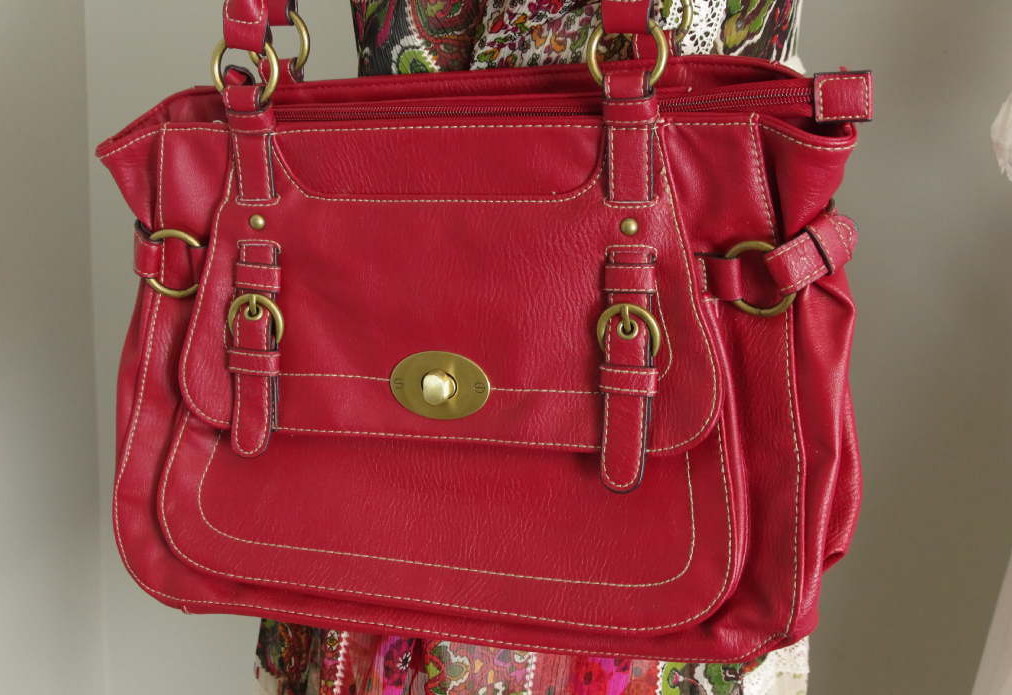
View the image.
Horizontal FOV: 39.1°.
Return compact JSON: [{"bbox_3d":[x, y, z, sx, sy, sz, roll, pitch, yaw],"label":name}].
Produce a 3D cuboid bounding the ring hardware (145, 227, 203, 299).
[{"bbox_3d":[-0.183,-0.046,0.785,0.038,0.038,0.005,2,13,12],"label":"ring hardware"}]

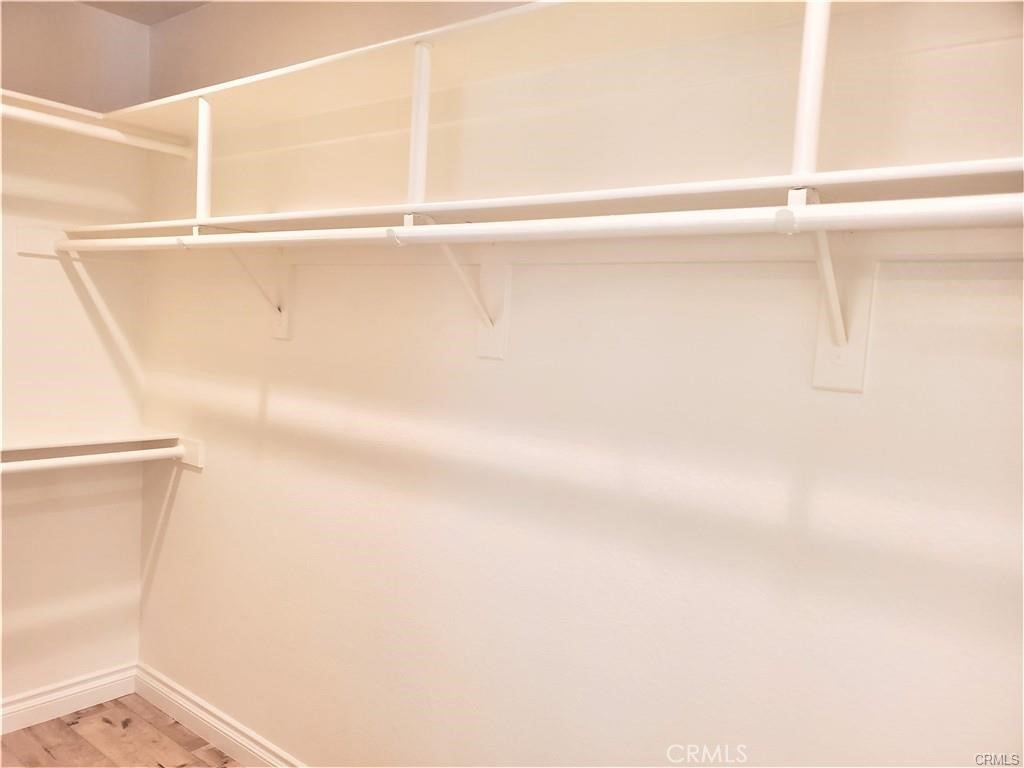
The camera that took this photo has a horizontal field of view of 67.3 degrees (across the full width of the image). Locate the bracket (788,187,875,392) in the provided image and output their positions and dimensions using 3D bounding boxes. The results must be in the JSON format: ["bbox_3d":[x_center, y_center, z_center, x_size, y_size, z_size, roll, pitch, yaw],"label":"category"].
[{"bbox_3d":[0.484,-0.135,1.215,0.088,0.304,0.317,6,5,37],"label":"bracket"}]

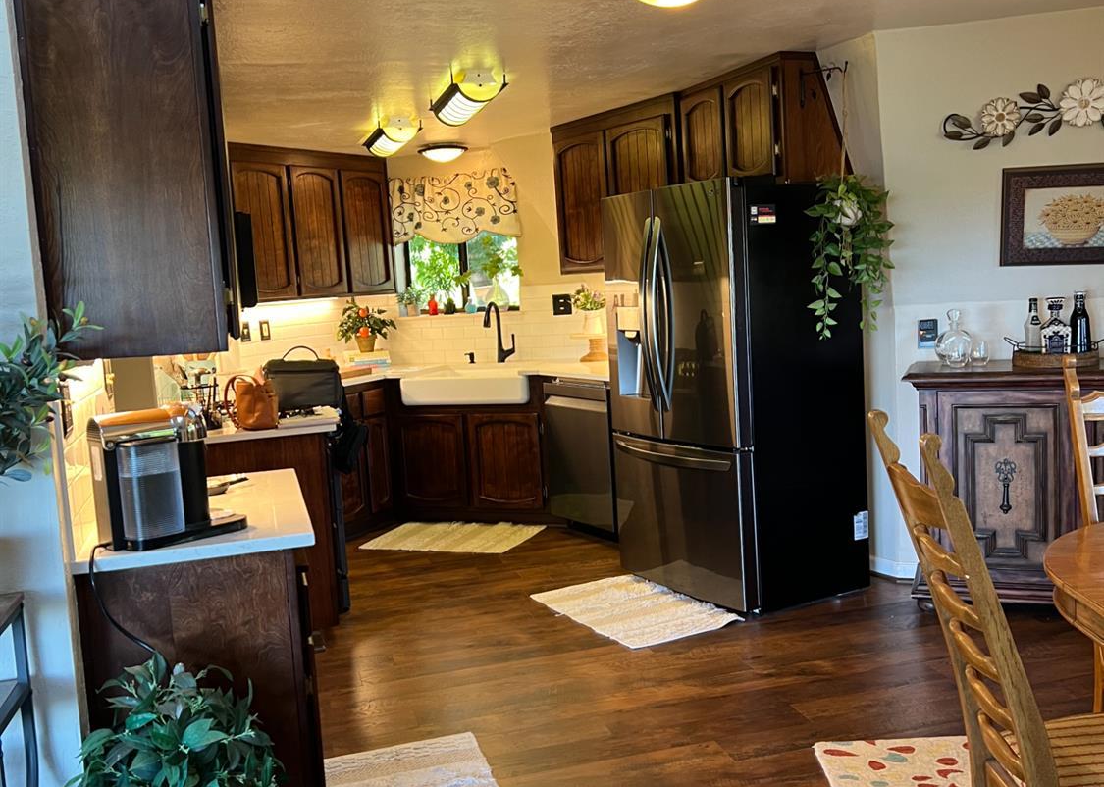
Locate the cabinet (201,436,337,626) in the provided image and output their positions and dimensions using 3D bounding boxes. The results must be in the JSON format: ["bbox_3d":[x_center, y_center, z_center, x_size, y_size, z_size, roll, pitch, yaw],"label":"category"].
[{"bbox_3d":[-1.240,0.613,4.516,0.630,0.880,0.380,-5,6,-16],"label":"cabinet"}]

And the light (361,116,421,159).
[{"bbox_3d":[-0.784,-1.250,5.386,0.200,0.140,0.580,-5,6,-16],"label":"light"}]

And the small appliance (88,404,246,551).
[{"bbox_3d":[-0.912,0.190,2.663,0.335,0.306,0.200,-9,8,-40],"label":"small appliance"}]

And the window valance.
[{"bbox_3d":[-0.645,-1.230,7.226,0.950,0.455,0.100,-1,6,18],"label":"window valance"}]

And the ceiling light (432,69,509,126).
[{"bbox_3d":[-0.369,-1.290,4.858,0.230,0.170,0.620,-5,6,-15],"label":"ceiling light"}]

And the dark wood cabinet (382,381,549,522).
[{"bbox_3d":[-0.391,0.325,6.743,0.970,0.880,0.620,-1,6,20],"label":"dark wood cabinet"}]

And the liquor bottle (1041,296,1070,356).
[{"bbox_3d":[2.071,-0.261,4.551,0.115,0.280,0.095,-1,7,20],"label":"liquor bottle"}]

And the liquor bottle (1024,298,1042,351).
[{"bbox_3d":[1.954,-0.260,4.488,0.074,0.250,0.074,-1,6,20],"label":"liquor bottle"}]

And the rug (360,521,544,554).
[{"bbox_3d":[-0.565,0.819,6.291,0.897,0.015,0.578,-1,6,21],"label":"rug"}]

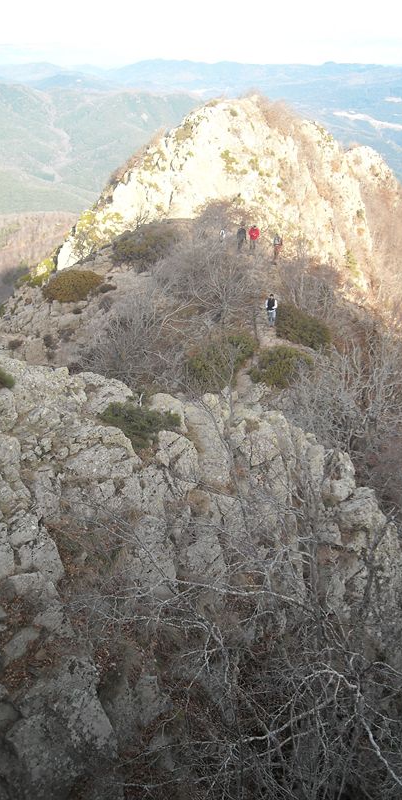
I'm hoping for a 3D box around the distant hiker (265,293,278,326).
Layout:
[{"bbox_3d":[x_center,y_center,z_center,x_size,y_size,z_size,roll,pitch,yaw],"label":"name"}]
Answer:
[{"bbox_3d":[3.539,-4.492,40.600,0.560,1.720,0.400,2,24,5],"label":"distant hiker"}]

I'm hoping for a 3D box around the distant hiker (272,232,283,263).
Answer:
[{"bbox_3d":[4.256,-8.428,45.000,0.550,1.700,0.480,2,24,5],"label":"distant hiker"}]

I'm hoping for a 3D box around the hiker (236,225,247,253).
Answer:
[{"bbox_3d":[2.503,-9.983,50.000,0.550,1.720,0.420,1,24,3],"label":"hiker"}]

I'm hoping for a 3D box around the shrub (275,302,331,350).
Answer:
[{"bbox_3d":[4.980,-3.571,39.300,2.600,1.600,2.300,3,24,7],"label":"shrub"}]

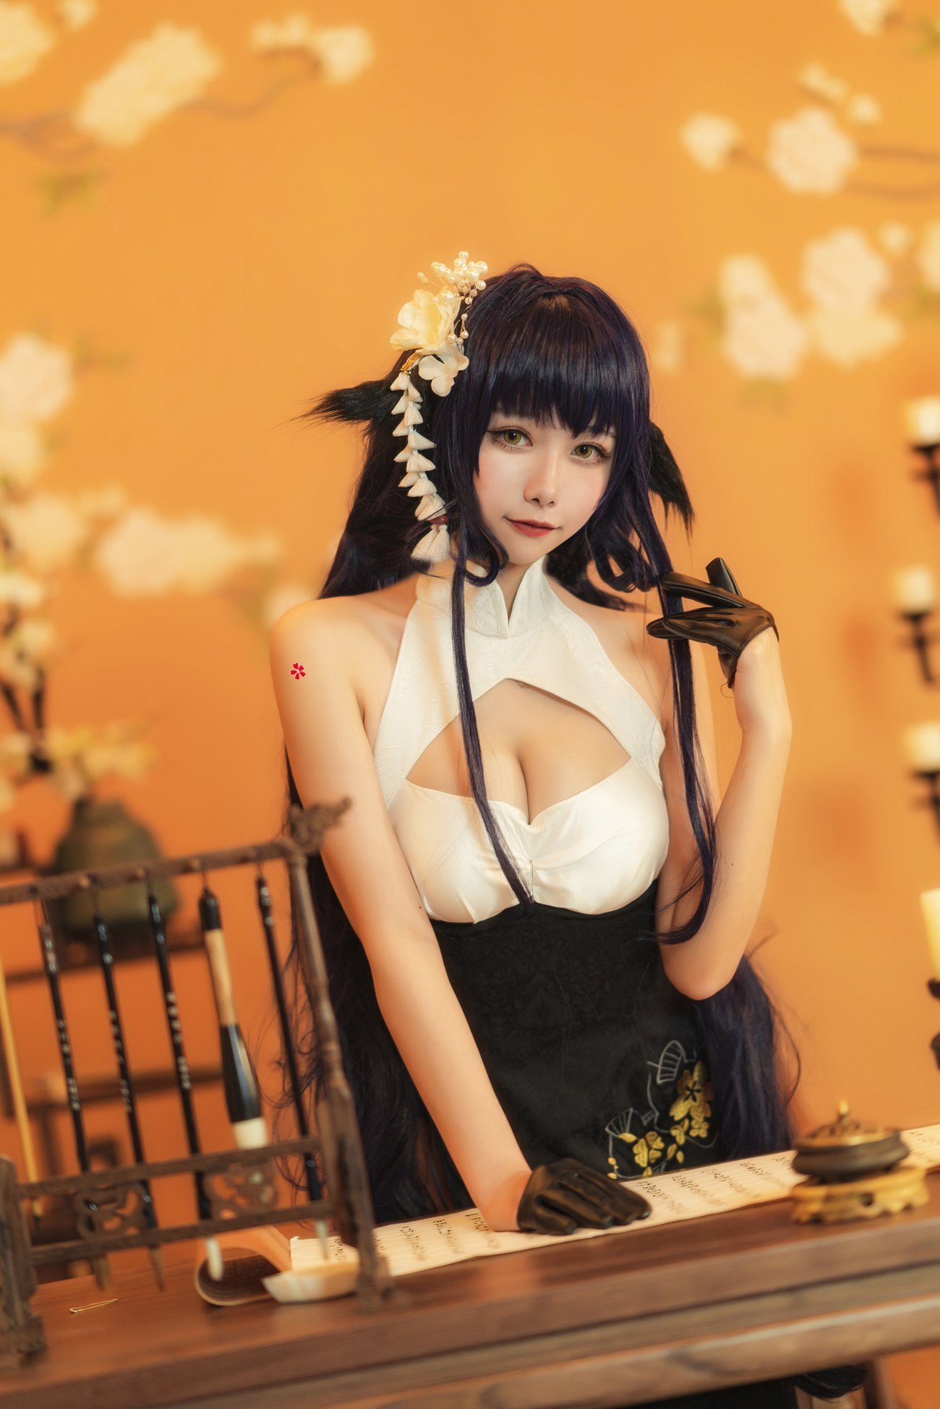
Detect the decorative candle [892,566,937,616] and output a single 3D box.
[{"bbox_3d":[0.561,-0.144,4.200,0.052,0.056,0.052,-9,1,0],"label":"decorative candle"}]

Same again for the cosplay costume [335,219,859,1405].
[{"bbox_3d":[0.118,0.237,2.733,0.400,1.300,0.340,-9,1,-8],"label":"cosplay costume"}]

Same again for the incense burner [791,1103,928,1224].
[{"bbox_3d":[0.270,0.319,2.310,0.098,0.076,0.098,-9,1,0],"label":"incense burner"}]

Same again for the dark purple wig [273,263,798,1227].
[{"bbox_3d":[0.024,0.070,2.761,0.430,0.900,0.320,-9,1,-8],"label":"dark purple wig"}]

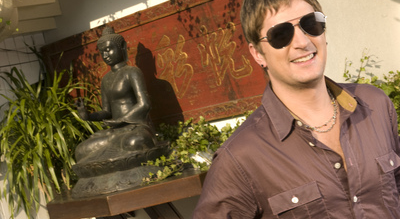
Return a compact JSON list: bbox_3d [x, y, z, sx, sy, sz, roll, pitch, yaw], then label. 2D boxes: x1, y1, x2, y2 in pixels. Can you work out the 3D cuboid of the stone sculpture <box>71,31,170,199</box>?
[{"bbox_3d":[-0.350,-0.003,3.150,0.360,0.590,0.430,-16,3,-44],"label":"stone sculpture"}]

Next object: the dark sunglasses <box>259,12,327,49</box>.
[{"bbox_3d":[0.183,-0.157,1.775,0.142,0.050,0.140,-20,0,-18],"label":"dark sunglasses"}]

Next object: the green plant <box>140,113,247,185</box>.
[{"bbox_3d":[-0.010,0.123,3.130,0.330,0.210,0.430,-16,3,-44],"label":"green plant"}]

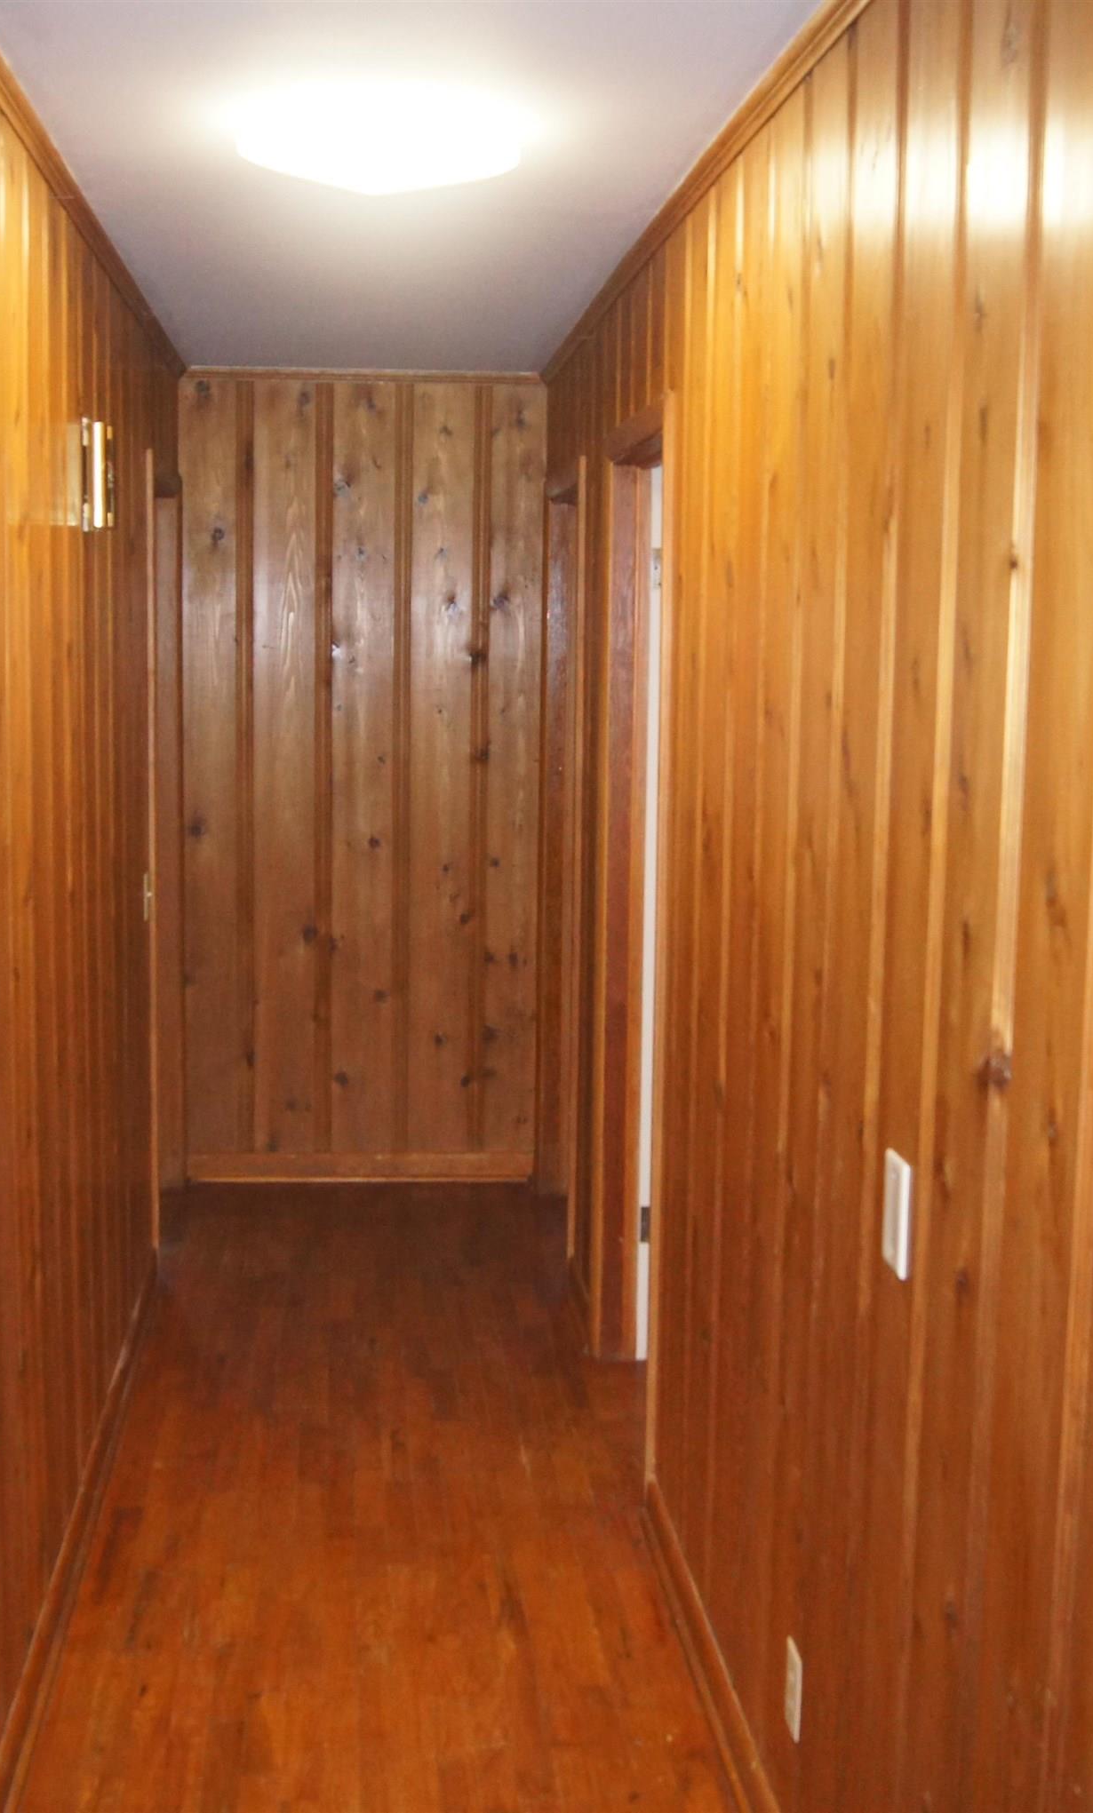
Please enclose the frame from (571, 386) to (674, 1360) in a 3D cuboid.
[{"bbox_3d":[0.227,0.064,4.258,0.140,2.115,0.920,0,8,-6],"label":"frame"}]

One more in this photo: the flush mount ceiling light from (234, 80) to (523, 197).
[{"bbox_3d":[-0.252,-1.133,3.108,0.430,0.100,0.430,0,8,-6],"label":"flush mount ceiling light"}]

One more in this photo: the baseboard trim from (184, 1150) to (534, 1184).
[{"bbox_3d":[-0.561,0.803,6.289,1.050,0.097,0.022,0,8,-6],"label":"baseboard trim"}]

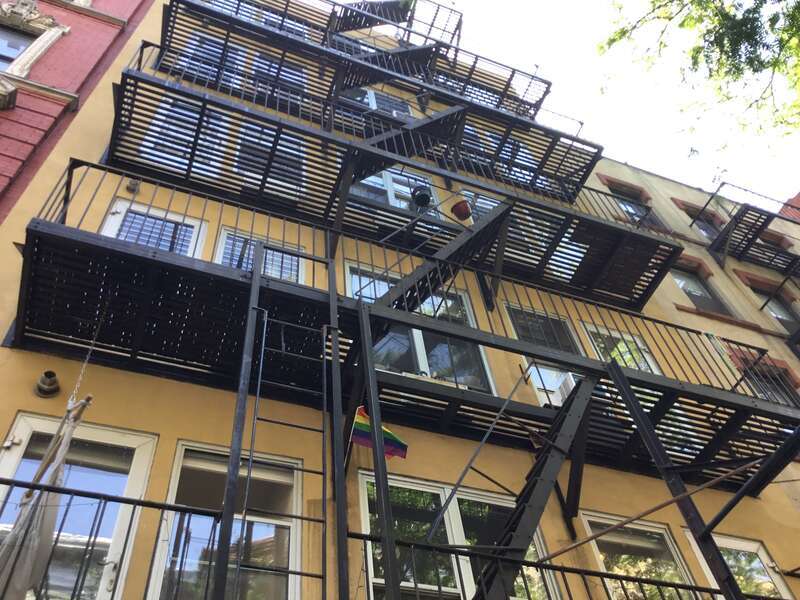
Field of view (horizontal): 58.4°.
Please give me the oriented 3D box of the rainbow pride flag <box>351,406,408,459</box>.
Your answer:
[{"bbox_3d":[-0.144,0.941,5.050,0.450,0.290,0.100,25,-27,-11],"label":"rainbow pride flag"}]

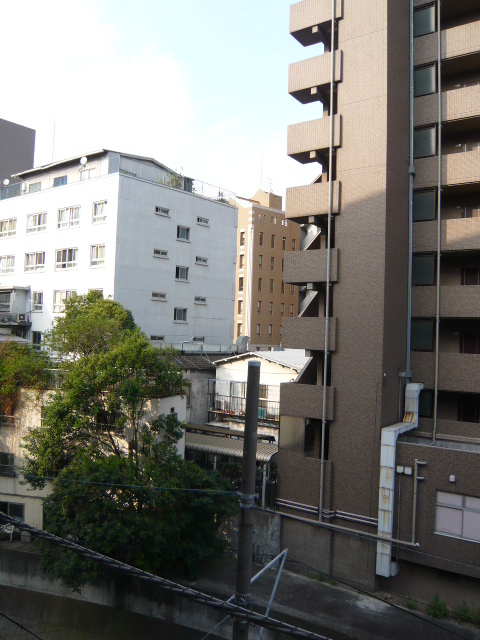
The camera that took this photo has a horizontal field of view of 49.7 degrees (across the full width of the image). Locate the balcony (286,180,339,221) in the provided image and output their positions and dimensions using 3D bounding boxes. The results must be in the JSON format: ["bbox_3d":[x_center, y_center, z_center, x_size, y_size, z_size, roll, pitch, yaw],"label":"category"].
[{"bbox_3d":[3.415,-5.076,22.640,2.552,1.356,1.200,0,-3,33],"label":"balcony"}]

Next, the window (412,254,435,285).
[{"bbox_3d":[7.994,-2.199,22.580,0.951,1.447,0.120,0,-3,33],"label":"window"}]

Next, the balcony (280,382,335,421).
[{"bbox_3d":[3.222,3.529,22.620,2.537,1.380,1.400,0,-3,34],"label":"balcony"}]

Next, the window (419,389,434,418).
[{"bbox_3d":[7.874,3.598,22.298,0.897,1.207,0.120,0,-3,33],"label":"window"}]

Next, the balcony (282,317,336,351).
[{"bbox_3d":[3.324,0.641,22.735,2.537,1.380,1.400,0,-3,34],"label":"balcony"}]

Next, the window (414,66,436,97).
[{"bbox_3d":[8.181,-10.606,22.980,0.966,1.341,0.120,0,-3,33],"label":"window"}]

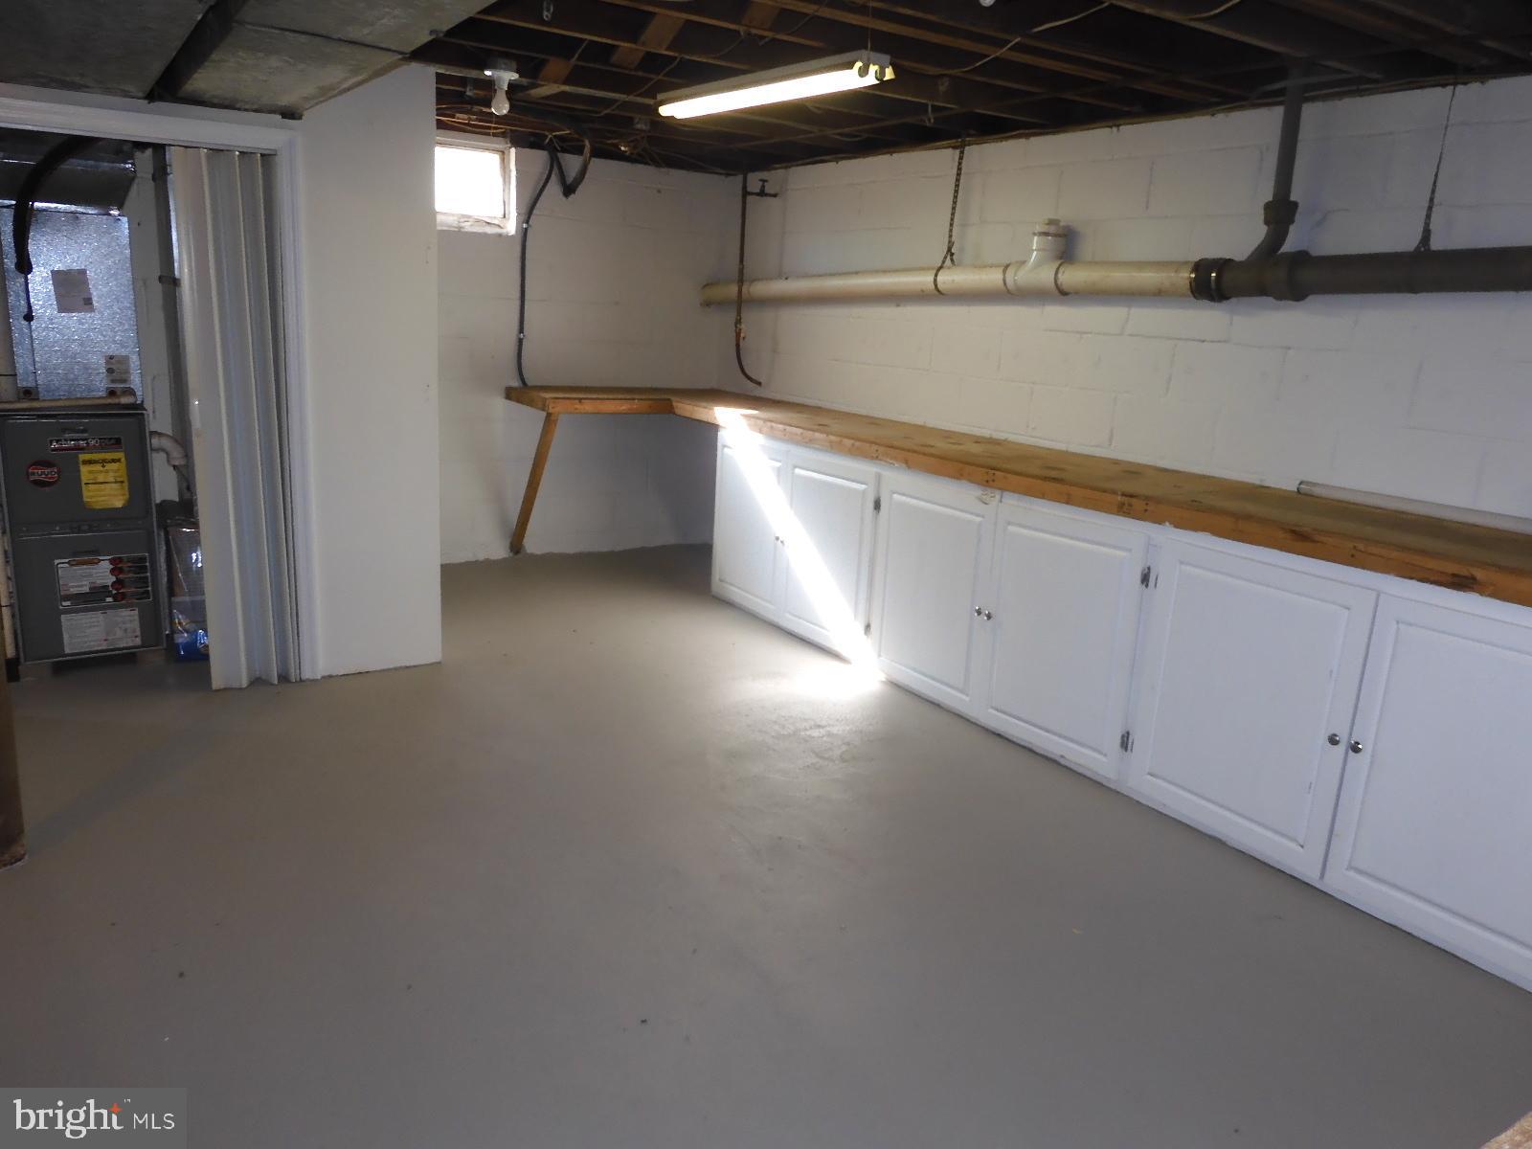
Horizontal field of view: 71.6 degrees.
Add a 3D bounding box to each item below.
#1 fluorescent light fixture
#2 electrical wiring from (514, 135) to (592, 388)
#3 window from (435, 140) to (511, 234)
[{"bbox_3d":[-0.030,-1.597,3.522,0.150,0.085,1.220,-6,17,-33],"label":"fluorescent light fixture"},{"bbox_3d":[-1.071,-1.568,5.383,0.410,1.220,0.120,-6,17,-33],"label":"electrical wiring"},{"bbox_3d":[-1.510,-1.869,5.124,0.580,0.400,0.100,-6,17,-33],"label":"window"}]

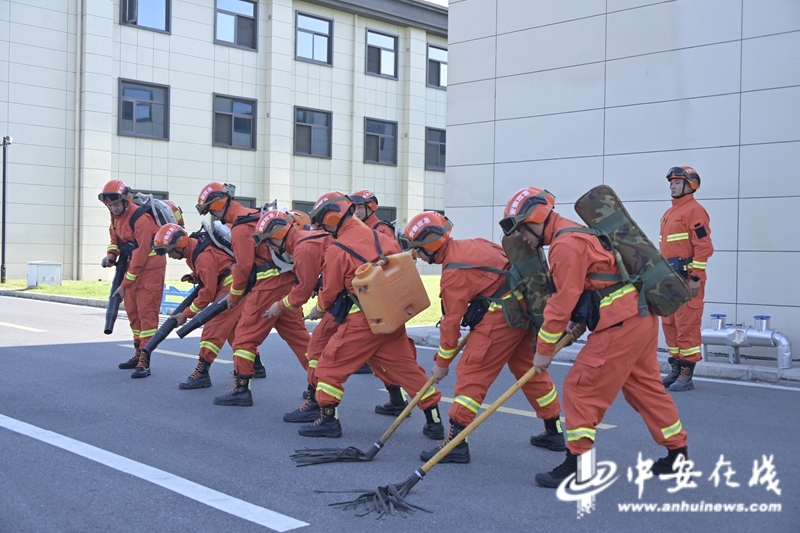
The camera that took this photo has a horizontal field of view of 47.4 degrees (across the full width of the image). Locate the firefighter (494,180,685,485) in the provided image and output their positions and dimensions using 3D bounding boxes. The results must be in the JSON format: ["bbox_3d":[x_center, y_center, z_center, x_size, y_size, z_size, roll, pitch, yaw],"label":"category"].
[{"bbox_3d":[0.940,0.318,4.370,0.890,1.390,0.580,1,1,8],"label":"firefighter"}]

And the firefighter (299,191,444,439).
[{"bbox_3d":[-0.165,0.267,5.350,0.780,1.430,0.600,1,1,22],"label":"firefighter"}]

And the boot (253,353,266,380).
[{"bbox_3d":[-1.253,0.818,7.680,0.290,0.235,0.110,1,1,15],"label":"boot"}]

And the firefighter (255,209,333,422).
[{"bbox_3d":[-0.440,0.301,5.860,0.930,1.340,0.600,1,1,12],"label":"firefighter"}]

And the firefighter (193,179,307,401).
[{"bbox_3d":[-0.960,0.185,6.430,0.930,1.540,0.600,1,1,12],"label":"firefighter"}]

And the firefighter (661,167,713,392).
[{"bbox_3d":[2.361,0.083,7.520,0.340,1.830,0.500,0,1,-40],"label":"firefighter"}]

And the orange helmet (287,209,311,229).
[{"bbox_3d":[-0.708,-0.295,6.350,0.270,0.210,0.230,1,1,12],"label":"orange helmet"}]

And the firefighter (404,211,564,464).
[{"bbox_3d":[0.465,0.349,4.860,0.850,1.300,0.580,1,1,12],"label":"firefighter"}]

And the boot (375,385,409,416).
[{"bbox_3d":[-0.053,0.868,6.020,0.280,0.215,0.110,1,1,26],"label":"boot"}]

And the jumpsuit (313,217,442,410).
[{"bbox_3d":[-0.130,0.260,5.350,0.670,1.105,0.560,1,1,22],"label":"jumpsuit"}]

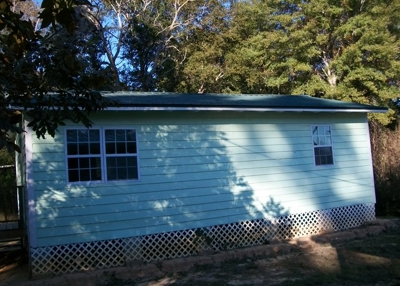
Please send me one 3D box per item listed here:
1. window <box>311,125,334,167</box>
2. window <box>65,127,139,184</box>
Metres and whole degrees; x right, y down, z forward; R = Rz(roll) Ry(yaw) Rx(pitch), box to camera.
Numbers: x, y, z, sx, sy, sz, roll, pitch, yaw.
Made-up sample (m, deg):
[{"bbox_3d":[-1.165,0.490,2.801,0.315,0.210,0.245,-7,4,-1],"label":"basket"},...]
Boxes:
[{"bbox_3d":[3.542,0.077,10.617,0.762,1.185,0.100,-2,-6,-25],"label":"window"},{"bbox_3d":[-2.094,0.249,8.011,1.571,1.210,0.100,-2,-6,-25],"label":"window"}]

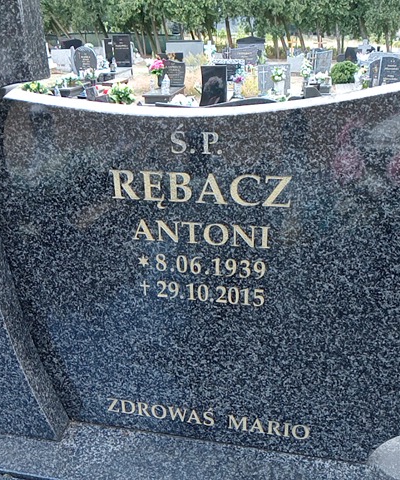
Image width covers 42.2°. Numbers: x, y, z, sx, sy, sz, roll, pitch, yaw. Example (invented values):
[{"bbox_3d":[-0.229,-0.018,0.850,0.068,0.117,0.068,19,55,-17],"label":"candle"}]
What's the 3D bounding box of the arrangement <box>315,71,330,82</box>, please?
[{"bbox_3d":[2.460,-3.274,10.400,0.313,0.250,0.300,3,23,11],"label":"arrangement"}]

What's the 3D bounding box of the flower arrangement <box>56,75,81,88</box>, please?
[{"bbox_3d":[-2.999,-3.612,11.800,0.530,0.300,0.400,3,23,11],"label":"flower arrangement"}]

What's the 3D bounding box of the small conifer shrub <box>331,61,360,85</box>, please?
[{"bbox_3d":[4.187,-4.853,15.000,0.760,0.670,0.760,2,21,8],"label":"small conifer shrub"}]

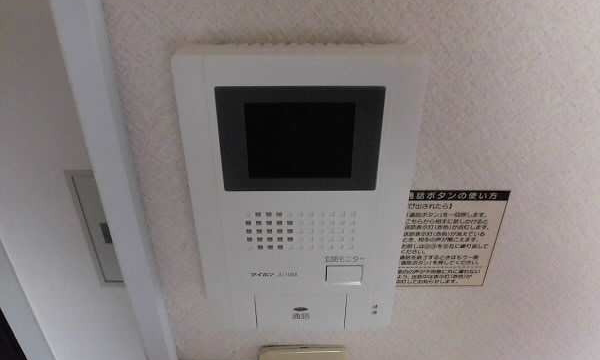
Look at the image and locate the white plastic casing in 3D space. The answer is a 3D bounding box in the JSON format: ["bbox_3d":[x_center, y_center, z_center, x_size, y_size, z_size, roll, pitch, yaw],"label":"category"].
[{"bbox_3d":[0.000,0.014,0.240,0.113,0.174,0.028,0,29,0],"label":"white plastic casing"}]

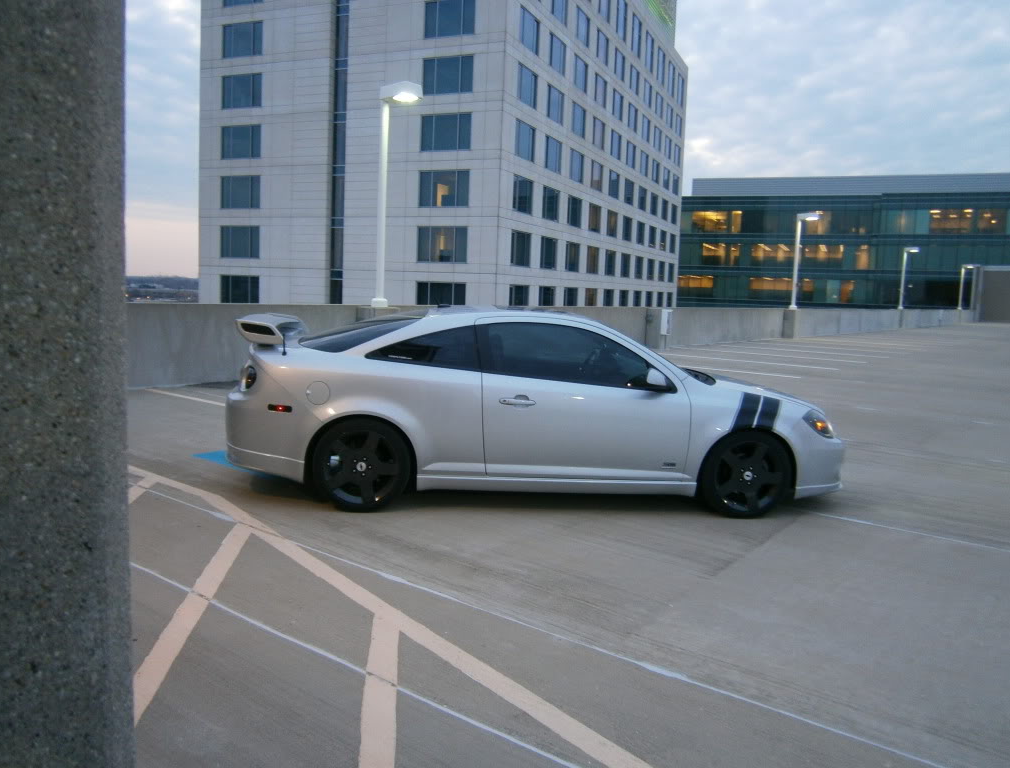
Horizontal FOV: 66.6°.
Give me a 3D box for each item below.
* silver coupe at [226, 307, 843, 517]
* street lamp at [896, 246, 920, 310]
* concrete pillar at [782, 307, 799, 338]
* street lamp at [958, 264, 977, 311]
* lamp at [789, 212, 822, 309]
[{"bbox_3d":[0.295,0.097,5.940,4.580,1.400,1.730,2,7,-4],"label":"silver coupe"},{"bbox_3d":[22.547,-5.870,42.870,0.784,3.534,0.470,8,9,38],"label":"street lamp"},{"bbox_3d":[10.839,-2.261,29.047,0.470,1.092,0.549,8,9,38],"label":"concrete pillar"},{"bbox_3d":[35.302,-7.372,58.824,0.784,3.534,0.470,8,9,38],"label":"street lamp"},{"bbox_3d":[11.135,-4.526,28.598,0.784,3.534,0.470,8,9,38],"label":"lamp"}]

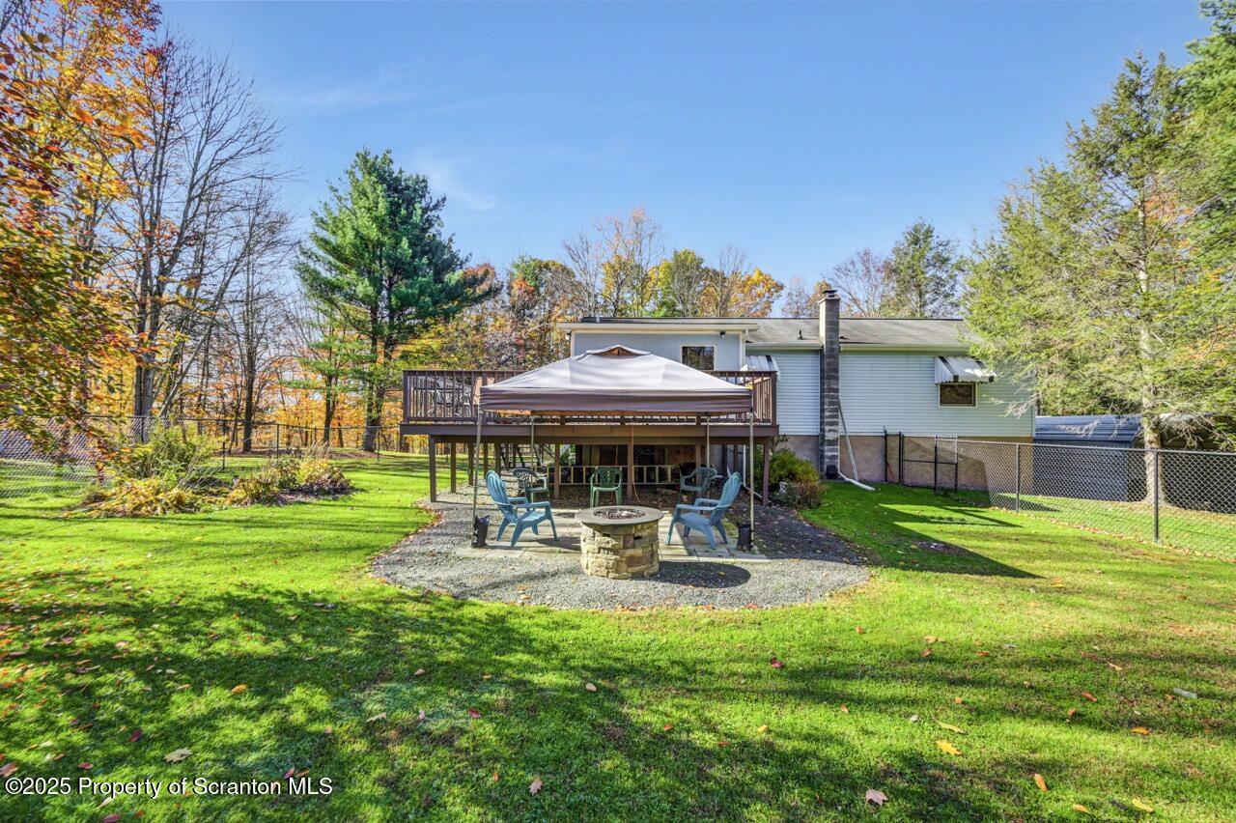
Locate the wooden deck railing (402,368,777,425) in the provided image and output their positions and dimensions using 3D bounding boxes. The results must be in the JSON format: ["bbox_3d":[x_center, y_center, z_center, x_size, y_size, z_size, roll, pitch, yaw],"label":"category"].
[{"bbox_3d":[-0.580,-0.260,11.200,7.300,1.070,3.900,0,0,-1],"label":"wooden deck railing"}]

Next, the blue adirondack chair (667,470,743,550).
[{"bbox_3d":[1.160,1.270,6.370,0.820,0.960,0.740,0,0,30],"label":"blue adirondack chair"}]

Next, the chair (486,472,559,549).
[{"bbox_3d":[-1.330,1.280,6.520,0.840,0.970,0.740,1,-1,-34],"label":"chair"}]

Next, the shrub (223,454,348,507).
[{"bbox_3d":[-6.900,1.390,10.200,1.850,0.870,1.400,0,0,-6],"label":"shrub"}]

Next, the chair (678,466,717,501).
[{"bbox_3d":[1.520,1.460,9.200,0.600,0.800,0.600,0,-1,41],"label":"chair"}]

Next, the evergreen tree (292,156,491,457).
[{"bbox_3d":[-10.500,-5.220,22.500,8.800,14.000,8.200,0,0,-6],"label":"evergreen tree"}]

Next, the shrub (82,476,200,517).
[{"bbox_3d":[-6.350,1.150,6.600,1.250,0.480,0.900,0,0,-6],"label":"shrub"}]

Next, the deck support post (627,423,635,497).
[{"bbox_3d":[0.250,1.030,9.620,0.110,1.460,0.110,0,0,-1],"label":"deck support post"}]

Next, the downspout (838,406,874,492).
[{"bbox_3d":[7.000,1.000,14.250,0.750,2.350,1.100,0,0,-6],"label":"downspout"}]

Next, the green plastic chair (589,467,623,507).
[{"bbox_3d":[-0.210,1.390,8.600,0.570,0.790,0.560,0,0,7],"label":"green plastic chair"}]

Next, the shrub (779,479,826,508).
[{"bbox_3d":[3.550,1.570,9.400,0.850,0.500,0.750,0,0,0],"label":"shrub"}]

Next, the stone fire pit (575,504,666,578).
[{"bbox_3d":[0.020,1.460,5.420,1.020,0.600,1.020,0,0,-1],"label":"stone fire pit"}]

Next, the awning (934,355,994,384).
[{"bbox_3d":[10.520,-1.270,14.580,1.200,0.860,0.850,0,0,0],"label":"awning"}]

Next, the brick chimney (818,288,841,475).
[{"bbox_3d":[6.520,-0.820,14.800,0.440,5.750,0.440,0,0,0],"label":"brick chimney"}]

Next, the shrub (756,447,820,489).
[{"bbox_3d":[4.060,1.400,11.500,1.250,1.050,1.150,0,0,-6],"label":"shrub"}]

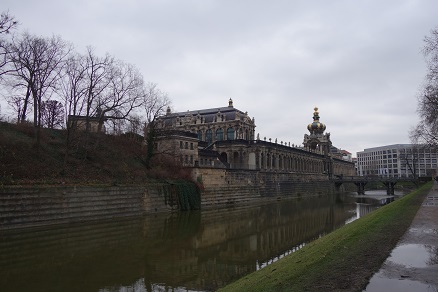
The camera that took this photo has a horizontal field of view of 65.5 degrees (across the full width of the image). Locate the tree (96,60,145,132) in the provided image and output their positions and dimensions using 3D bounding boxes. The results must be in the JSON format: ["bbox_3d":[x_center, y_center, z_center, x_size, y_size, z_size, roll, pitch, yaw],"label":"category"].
[{"bbox_3d":[-16.551,-8.317,57.230,7.501,11.916,7.501,2,-6,-16],"label":"tree"}]

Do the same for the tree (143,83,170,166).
[{"bbox_3d":[-10.146,-3.328,55.290,4.227,13.751,4.227,1,-5,-10],"label":"tree"}]

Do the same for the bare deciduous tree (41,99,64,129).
[{"bbox_3d":[-31.296,-5.921,64.020,4.195,5.925,4.195,3,-6,-26],"label":"bare deciduous tree"}]

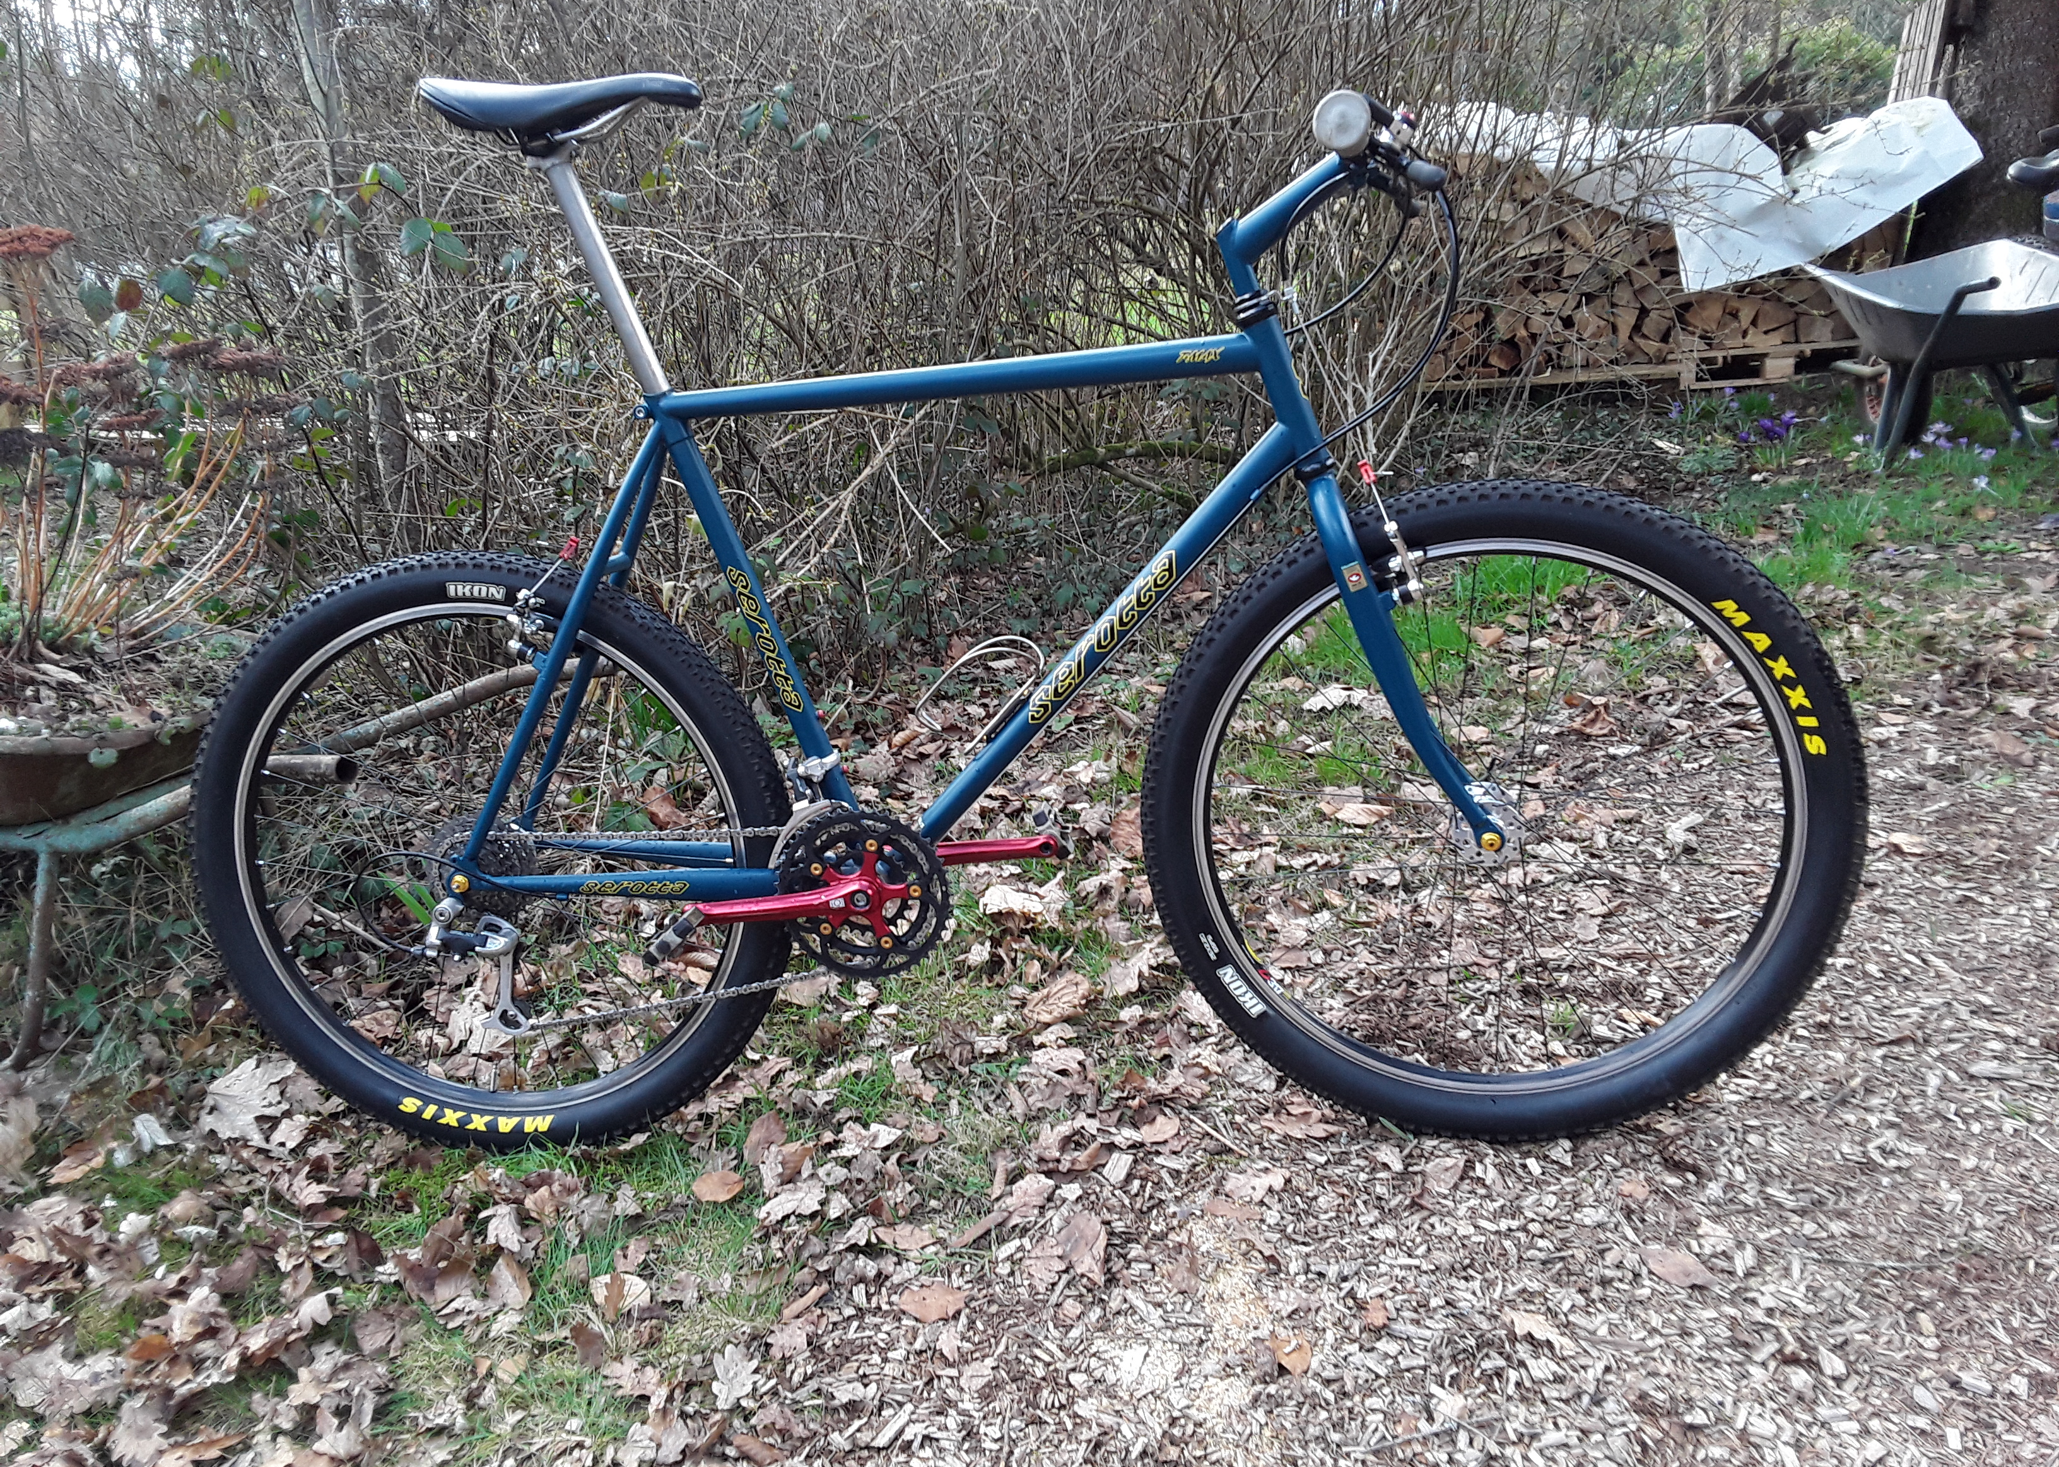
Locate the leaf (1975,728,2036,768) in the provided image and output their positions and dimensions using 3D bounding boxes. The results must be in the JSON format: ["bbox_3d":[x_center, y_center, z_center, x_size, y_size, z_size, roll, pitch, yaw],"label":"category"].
[{"bbox_3d":[1.723,0.026,2.836,0.105,0.045,0.100,3,15,31],"label":"leaf"}]

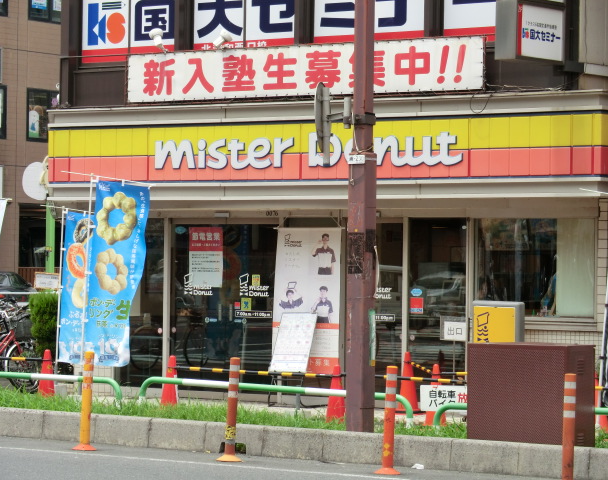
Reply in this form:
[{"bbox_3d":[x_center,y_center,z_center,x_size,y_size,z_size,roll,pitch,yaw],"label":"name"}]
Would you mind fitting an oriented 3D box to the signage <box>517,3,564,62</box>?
[{"bbox_3d":[2.394,-2.162,23.858,0.200,0.620,1.050,0,-1,36],"label":"signage"}]

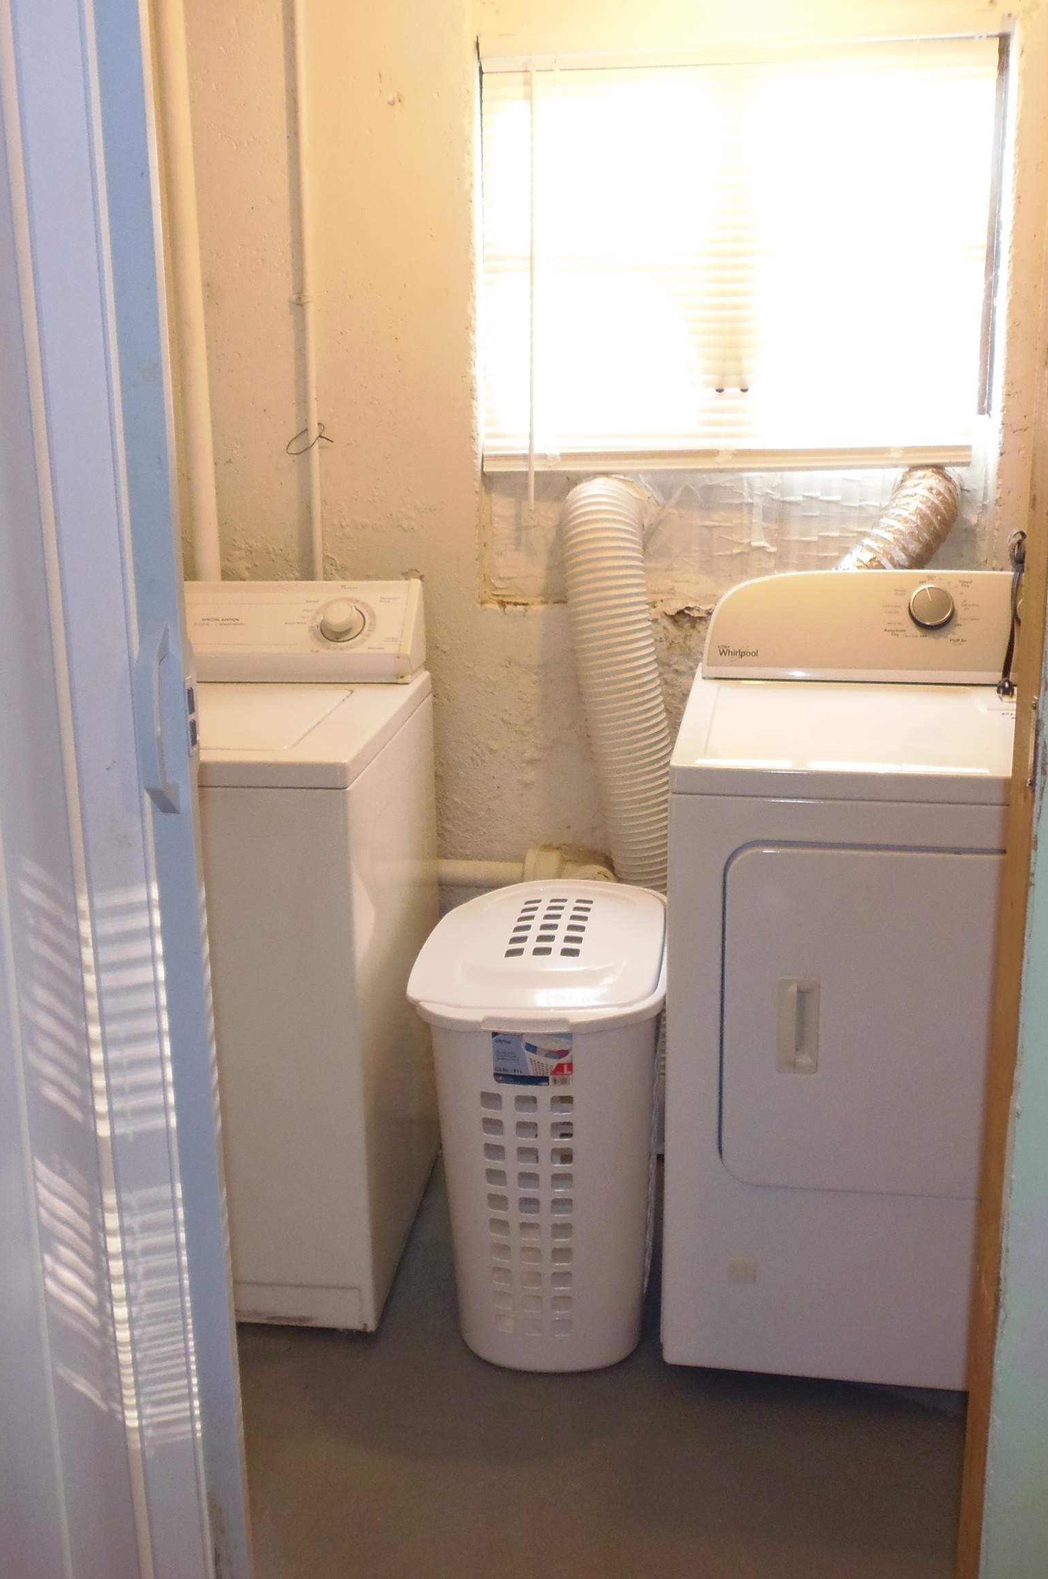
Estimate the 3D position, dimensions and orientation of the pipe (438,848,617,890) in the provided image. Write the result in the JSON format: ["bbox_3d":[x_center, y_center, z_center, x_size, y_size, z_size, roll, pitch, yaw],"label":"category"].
[{"bbox_3d":[-0.007,0.163,2.740,0.400,0.075,0.075,2,17,9],"label":"pipe"}]

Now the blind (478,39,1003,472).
[{"bbox_3d":[0.351,-0.895,2.490,0.860,0.675,0.045,2,17,9],"label":"blind"}]

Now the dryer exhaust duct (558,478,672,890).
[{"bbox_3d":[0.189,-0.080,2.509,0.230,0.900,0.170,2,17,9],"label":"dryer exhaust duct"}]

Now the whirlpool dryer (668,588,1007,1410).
[{"bbox_3d":[0.614,0.250,2.226,0.737,1.093,0.690,2,17,10],"label":"whirlpool dryer"}]

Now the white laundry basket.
[{"bbox_3d":[0.040,0.507,2.212,0.365,0.625,0.455,1,16,8],"label":"white laundry basket"}]

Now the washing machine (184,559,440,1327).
[{"bbox_3d":[-0.526,0.226,2.391,0.670,1.080,0.600,1,16,8],"label":"washing machine"}]

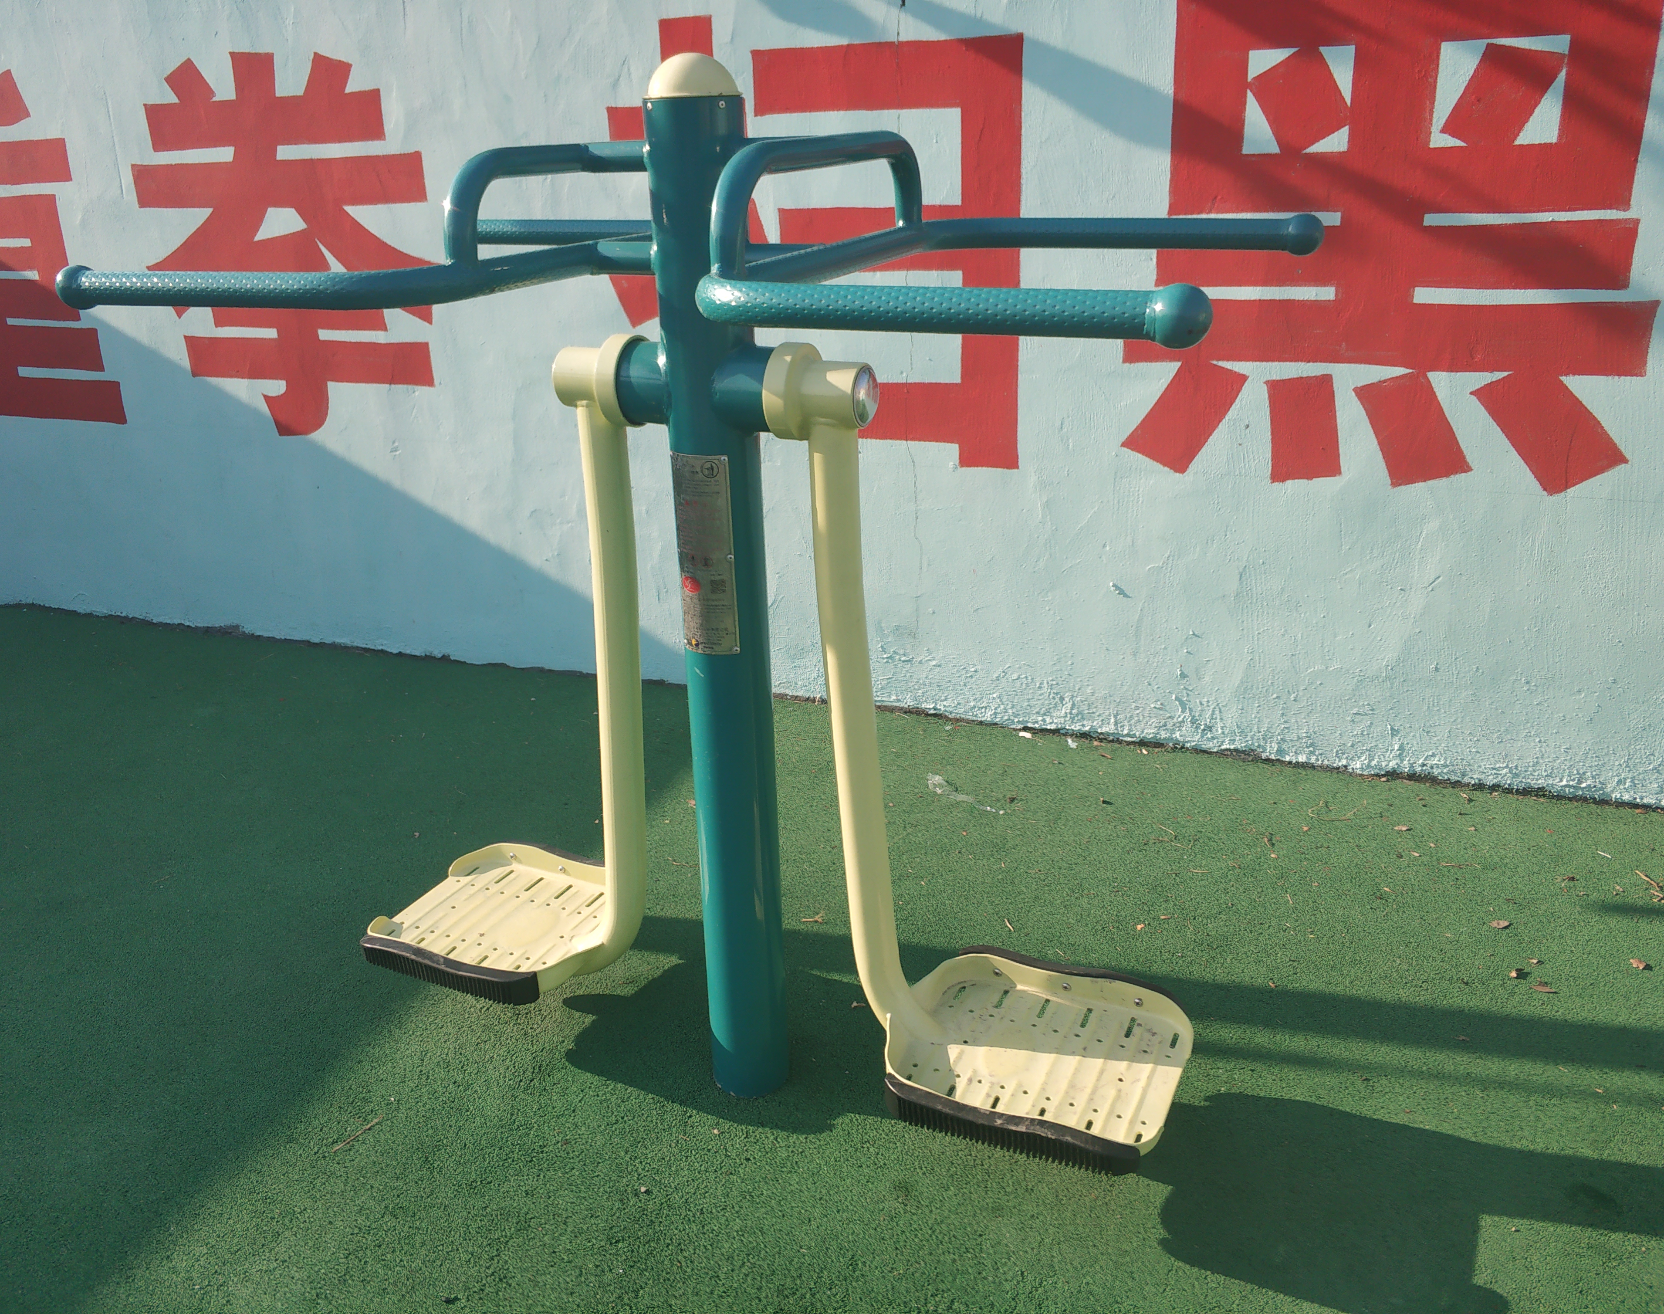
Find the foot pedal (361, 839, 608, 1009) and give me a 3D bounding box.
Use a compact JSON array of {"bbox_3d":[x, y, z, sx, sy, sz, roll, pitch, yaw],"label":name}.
[{"bbox_3d":[-0.519,0.418,2.211,0.384,0.058,0.342,9,25,24],"label":"foot pedal"}]

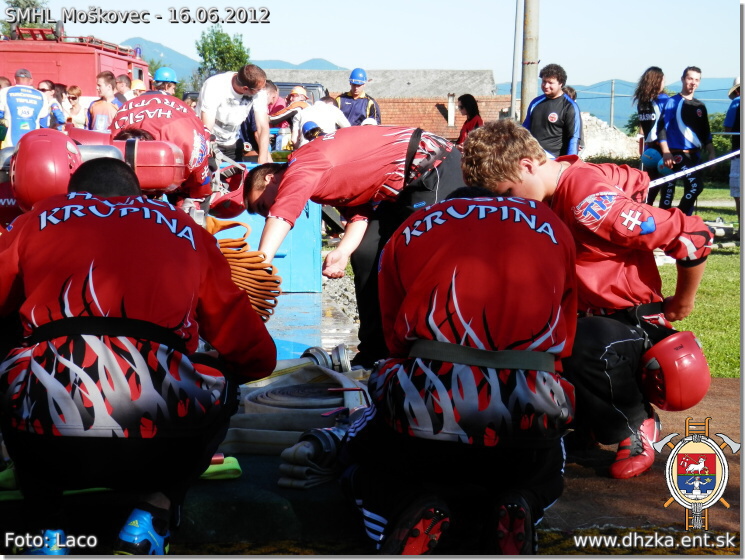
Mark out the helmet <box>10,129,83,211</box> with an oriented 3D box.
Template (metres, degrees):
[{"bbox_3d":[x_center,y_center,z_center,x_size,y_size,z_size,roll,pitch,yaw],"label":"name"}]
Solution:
[{"bbox_3d":[-0.993,-0.334,4.330,0.225,0.265,0.205,-3,24,-6],"label":"helmet"}]

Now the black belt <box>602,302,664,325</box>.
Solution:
[{"bbox_3d":[0.848,0.100,4.500,0.310,0.070,0.230,-3,18,39],"label":"black belt"}]

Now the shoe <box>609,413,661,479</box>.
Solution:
[{"bbox_3d":[0.813,0.516,4.380,0.102,0.120,0.280,4,21,31],"label":"shoe"}]

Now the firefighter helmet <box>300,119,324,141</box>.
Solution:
[{"bbox_3d":[-0.647,-1.599,15.200,0.260,0.170,0.210,-28,4,42],"label":"firefighter helmet"}]

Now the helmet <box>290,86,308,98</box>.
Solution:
[{"bbox_3d":[-0.843,-2.144,16.300,0.270,0.160,0.210,23,18,35],"label":"helmet"}]

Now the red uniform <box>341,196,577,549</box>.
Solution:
[{"bbox_3d":[0.223,0.219,3.759,0.600,0.860,0.720,1,6,5],"label":"red uniform"}]

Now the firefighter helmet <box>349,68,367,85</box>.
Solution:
[{"bbox_3d":[-0.169,-2.333,16.300,0.210,0.180,0.260,3,16,8],"label":"firefighter helmet"}]

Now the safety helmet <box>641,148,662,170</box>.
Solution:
[{"bbox_3d":[2.650,-1.154,13.500,0.210,0.190,0.240,6,18,16],"label":"safety helmet"}]

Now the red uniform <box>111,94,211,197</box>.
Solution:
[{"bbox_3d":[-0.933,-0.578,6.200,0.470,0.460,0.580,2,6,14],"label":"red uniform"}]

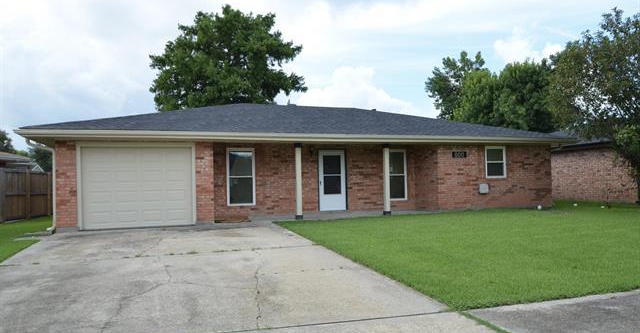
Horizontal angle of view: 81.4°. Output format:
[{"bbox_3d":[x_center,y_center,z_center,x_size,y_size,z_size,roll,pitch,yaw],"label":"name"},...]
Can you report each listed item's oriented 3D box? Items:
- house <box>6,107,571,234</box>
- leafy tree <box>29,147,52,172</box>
[{"bbox_3d":[-0.666,-0.459,16.534,16.750,4.440,11.700,0,-1,-16],"label":"house"},{"bbox_3d":[-31.166,0.169,41.968,3.800,4.630,3.800,0,-1,-37],"label":"leafy tree"}]

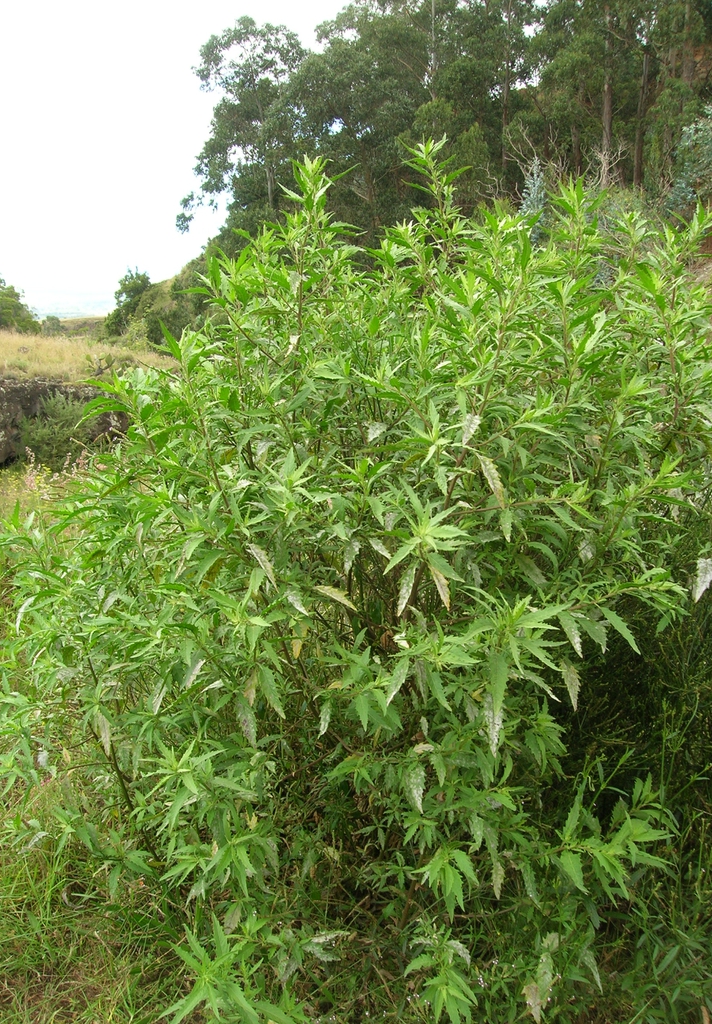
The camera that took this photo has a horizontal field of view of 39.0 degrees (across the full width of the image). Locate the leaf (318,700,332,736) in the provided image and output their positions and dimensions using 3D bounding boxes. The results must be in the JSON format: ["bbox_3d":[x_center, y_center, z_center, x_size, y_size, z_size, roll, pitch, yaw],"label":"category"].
[{"bbox_3d":[-0.073,0.474,2.300,0.025,0.091,0.024,16,6,2],"label":"leaf"}]

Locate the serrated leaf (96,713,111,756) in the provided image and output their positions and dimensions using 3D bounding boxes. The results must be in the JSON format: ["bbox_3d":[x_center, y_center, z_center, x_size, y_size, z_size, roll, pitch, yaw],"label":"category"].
[{"bbox_3d":[-0.565,0.498,2.250,0.029,0.106,0.024,-14,6,-17],"label":"serrated leaf"}]

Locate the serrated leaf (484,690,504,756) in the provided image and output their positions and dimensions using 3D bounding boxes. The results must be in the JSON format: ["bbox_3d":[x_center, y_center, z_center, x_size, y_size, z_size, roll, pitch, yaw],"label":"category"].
[{"bbox_3d":[0.282,0.436,2.080,0.038,0.144,0.024,-4,6,7],"label":"serrated leaf"}]

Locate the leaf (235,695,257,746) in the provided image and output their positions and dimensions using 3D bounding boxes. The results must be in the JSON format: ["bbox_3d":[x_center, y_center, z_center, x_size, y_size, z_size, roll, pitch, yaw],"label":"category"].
[{"bbox_3d":[-0.242,0.468,2.250,0.038,0.124,0.024,-17,6,-9],"label":"leaf"}]

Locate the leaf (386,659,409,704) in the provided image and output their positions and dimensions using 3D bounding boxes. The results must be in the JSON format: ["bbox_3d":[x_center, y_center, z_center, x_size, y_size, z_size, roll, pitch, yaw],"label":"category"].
[{"bbox_3d":[0.091,0.371,2.200,0.034,0.112,0.022,21,0,9],"label":"leaf"}]

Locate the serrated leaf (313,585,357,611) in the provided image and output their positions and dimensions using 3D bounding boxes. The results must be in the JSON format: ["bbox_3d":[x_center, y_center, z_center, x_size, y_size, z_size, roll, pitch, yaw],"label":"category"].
[{"bbox_3d":[-0.049,0.205,2.400,0.119,0.032,0.022,29,-14,0],"label":"serrated leaf"}]

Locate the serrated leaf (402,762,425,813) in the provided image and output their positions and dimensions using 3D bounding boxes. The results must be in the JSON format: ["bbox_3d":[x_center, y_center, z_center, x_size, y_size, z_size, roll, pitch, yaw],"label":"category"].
[{"bbox_3d":[0.133,0.602,2.200,0.041,0.119,0.024,-12,6,0],"label":"serrated leaf"}]

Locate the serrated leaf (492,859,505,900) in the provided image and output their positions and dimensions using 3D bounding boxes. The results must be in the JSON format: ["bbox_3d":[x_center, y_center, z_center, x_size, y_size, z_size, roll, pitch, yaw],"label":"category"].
[{"bbox_3d":[0.322,0.835,2.300,0.029,0.112,0.020,-1,0,7],"label":"serrated leaf"}]

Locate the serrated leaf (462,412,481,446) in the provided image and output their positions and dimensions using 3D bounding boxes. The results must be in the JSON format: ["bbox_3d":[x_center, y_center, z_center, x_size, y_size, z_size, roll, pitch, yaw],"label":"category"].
[{"bbox_3d":[0.248,-0.184,2.200,0.035,0.087,0.024,21,6,4],"label":"serrated leaf"}]

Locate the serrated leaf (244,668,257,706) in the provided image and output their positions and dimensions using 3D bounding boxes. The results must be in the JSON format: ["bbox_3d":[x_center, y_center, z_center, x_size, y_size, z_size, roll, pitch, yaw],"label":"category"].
[{"bbox_3d":[-0.235,0.396,2.300,0.032,0.103,0.020,7,0,-3],"label":"serrated leaf"}]

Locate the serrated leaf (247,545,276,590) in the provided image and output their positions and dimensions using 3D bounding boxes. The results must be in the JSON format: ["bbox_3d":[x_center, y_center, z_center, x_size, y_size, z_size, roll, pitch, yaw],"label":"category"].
[{"bbox_3d":[-0.216,0.127,2.300,0.030,0.124,0.024,-32,0,-12],"label":"serrated leaf"}]

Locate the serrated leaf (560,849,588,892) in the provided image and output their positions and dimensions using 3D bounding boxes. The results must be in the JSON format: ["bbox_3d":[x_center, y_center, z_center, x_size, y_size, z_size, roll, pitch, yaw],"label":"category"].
[{"bbox_3d":[0.487,0.784,2.200,0.046,0.108,0.020,-22,0,-1],"label":"serrated leaf"}]

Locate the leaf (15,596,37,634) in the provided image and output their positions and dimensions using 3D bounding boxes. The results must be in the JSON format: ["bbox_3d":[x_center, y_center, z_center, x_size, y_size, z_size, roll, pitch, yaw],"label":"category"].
[{"bbox_3d":[-0.820,0.255,2.500,0.024,0.115,0.025,25,0,-9],"label":"leaf"}]

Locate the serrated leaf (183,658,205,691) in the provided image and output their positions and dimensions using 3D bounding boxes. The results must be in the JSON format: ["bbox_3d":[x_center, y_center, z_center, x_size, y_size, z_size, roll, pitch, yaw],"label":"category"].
[{"bbox_3d":[-0.388,0.391,2.400,0.030,0.096,0.022,31,0,3],"label":"serrated leaf"}]

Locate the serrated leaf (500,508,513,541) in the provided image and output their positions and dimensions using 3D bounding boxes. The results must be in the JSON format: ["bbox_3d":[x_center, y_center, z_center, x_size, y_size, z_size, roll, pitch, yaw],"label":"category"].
[{"bbox_3d":[0.331,0.026,2.200,0.026,0.077,0.024,-2,6,9],"label":"serrated leaf"}]

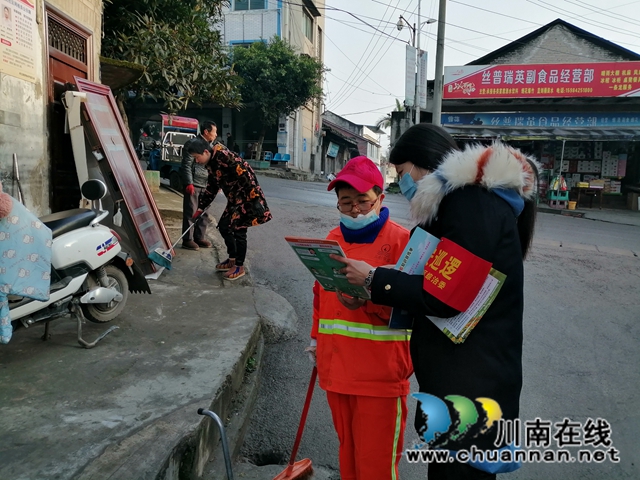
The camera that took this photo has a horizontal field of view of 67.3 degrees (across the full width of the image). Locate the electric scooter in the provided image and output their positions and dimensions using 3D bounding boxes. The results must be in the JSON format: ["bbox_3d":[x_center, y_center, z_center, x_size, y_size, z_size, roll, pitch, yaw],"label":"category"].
[{"bbox_3d":[-1.637,0.127,2.745,0.680,1.080,1.680,5,8,20],"label":"electric scooter"}]

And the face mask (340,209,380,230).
[{"bbox_3d":[0.142,-0.077,1.730,0.135,0.085,0.075,5,20,21],"label":"face mask"}]

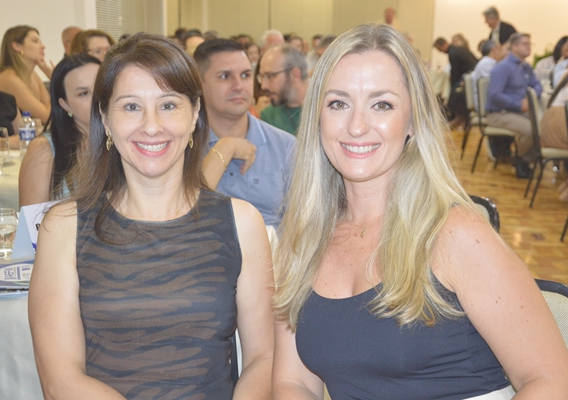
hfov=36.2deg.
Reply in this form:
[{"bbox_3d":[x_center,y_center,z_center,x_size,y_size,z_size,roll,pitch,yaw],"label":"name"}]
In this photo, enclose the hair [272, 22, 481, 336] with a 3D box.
[{"bbox_3d":[0.145,-0.047,1.366,0.305,0.450,0.250,2,11,12],"label":"hair"}]

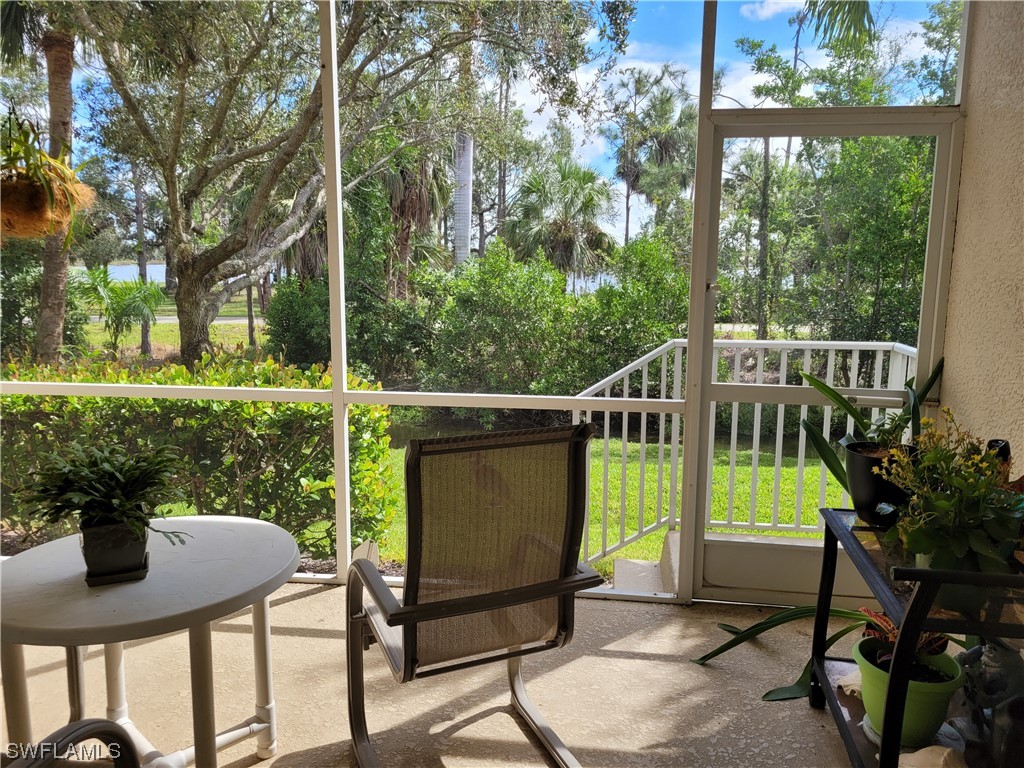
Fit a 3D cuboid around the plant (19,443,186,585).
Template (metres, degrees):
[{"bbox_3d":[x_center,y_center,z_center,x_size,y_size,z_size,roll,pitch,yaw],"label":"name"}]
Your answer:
[{"bbox_3d":[-1.028,0.311,1.937,0.420,0.350,0.360,1,9,6],"label":"plant"}]

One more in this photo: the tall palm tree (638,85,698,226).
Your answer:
[{"bbox_3d":[7.952,-9.628,39.486,3.300,10.955,3.300,1,9,6],"label":"tall palm tree"}]

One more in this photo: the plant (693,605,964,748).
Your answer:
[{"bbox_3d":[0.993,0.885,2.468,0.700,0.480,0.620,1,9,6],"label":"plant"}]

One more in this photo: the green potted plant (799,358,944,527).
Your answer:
[{"bbox_3d":[1.158,0.183,2.477,0.450,0.540,0.380,1,9,6],"label":"green potted plant"}]

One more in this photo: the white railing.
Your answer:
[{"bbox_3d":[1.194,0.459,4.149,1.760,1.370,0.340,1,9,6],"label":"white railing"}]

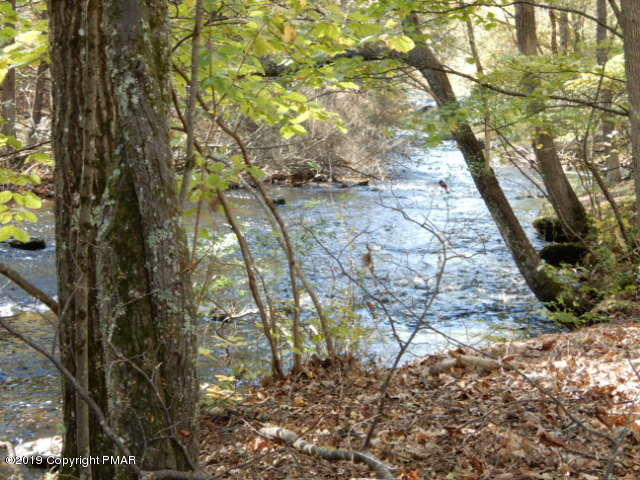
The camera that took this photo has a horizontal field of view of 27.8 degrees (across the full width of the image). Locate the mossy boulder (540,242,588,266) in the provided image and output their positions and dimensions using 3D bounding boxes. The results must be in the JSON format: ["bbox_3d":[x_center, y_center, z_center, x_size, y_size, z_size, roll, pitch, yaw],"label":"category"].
[{"bbox_3d":[2.352,0.150,12.500,0.500,0.250,0.420,2,8,11],"label":"mossy boulder"}]

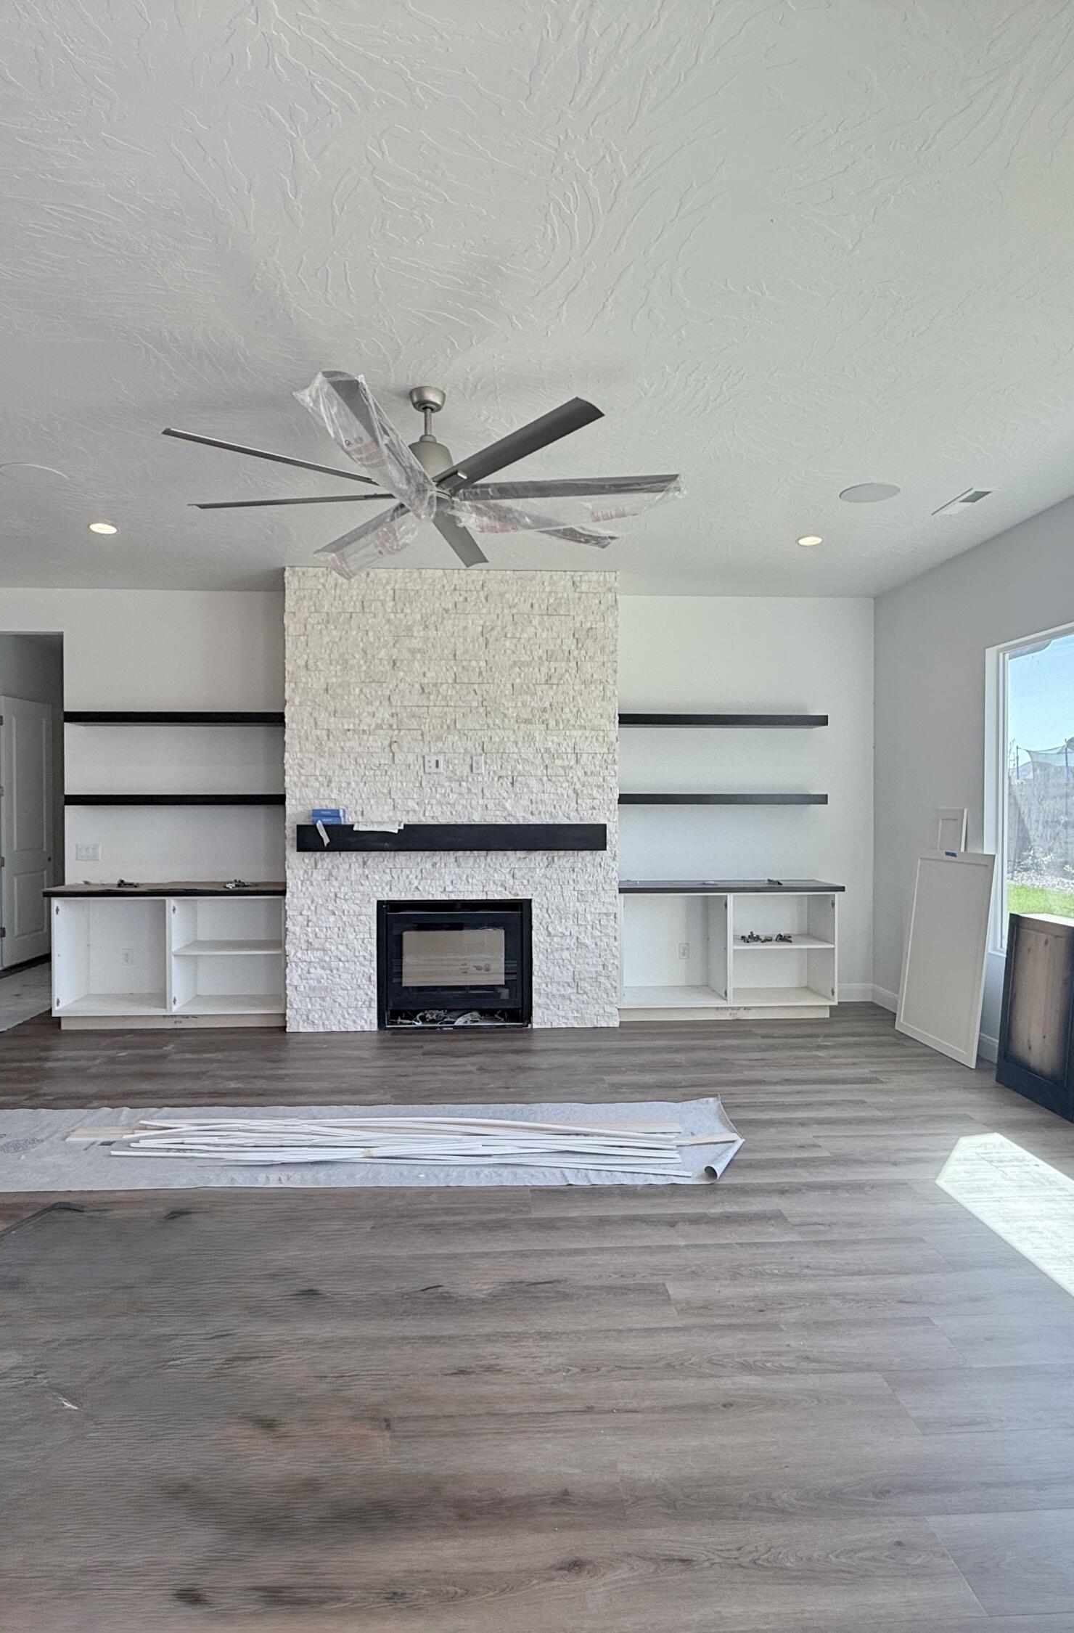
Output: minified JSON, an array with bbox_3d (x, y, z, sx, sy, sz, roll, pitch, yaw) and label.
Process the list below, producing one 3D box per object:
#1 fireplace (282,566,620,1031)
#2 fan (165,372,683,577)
[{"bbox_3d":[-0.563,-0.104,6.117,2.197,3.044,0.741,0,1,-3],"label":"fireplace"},{"bbox_3d":[-0.406,-1.363,3.280,1.840,0.450,1.840,0,1,-3],"label":"fan"}]

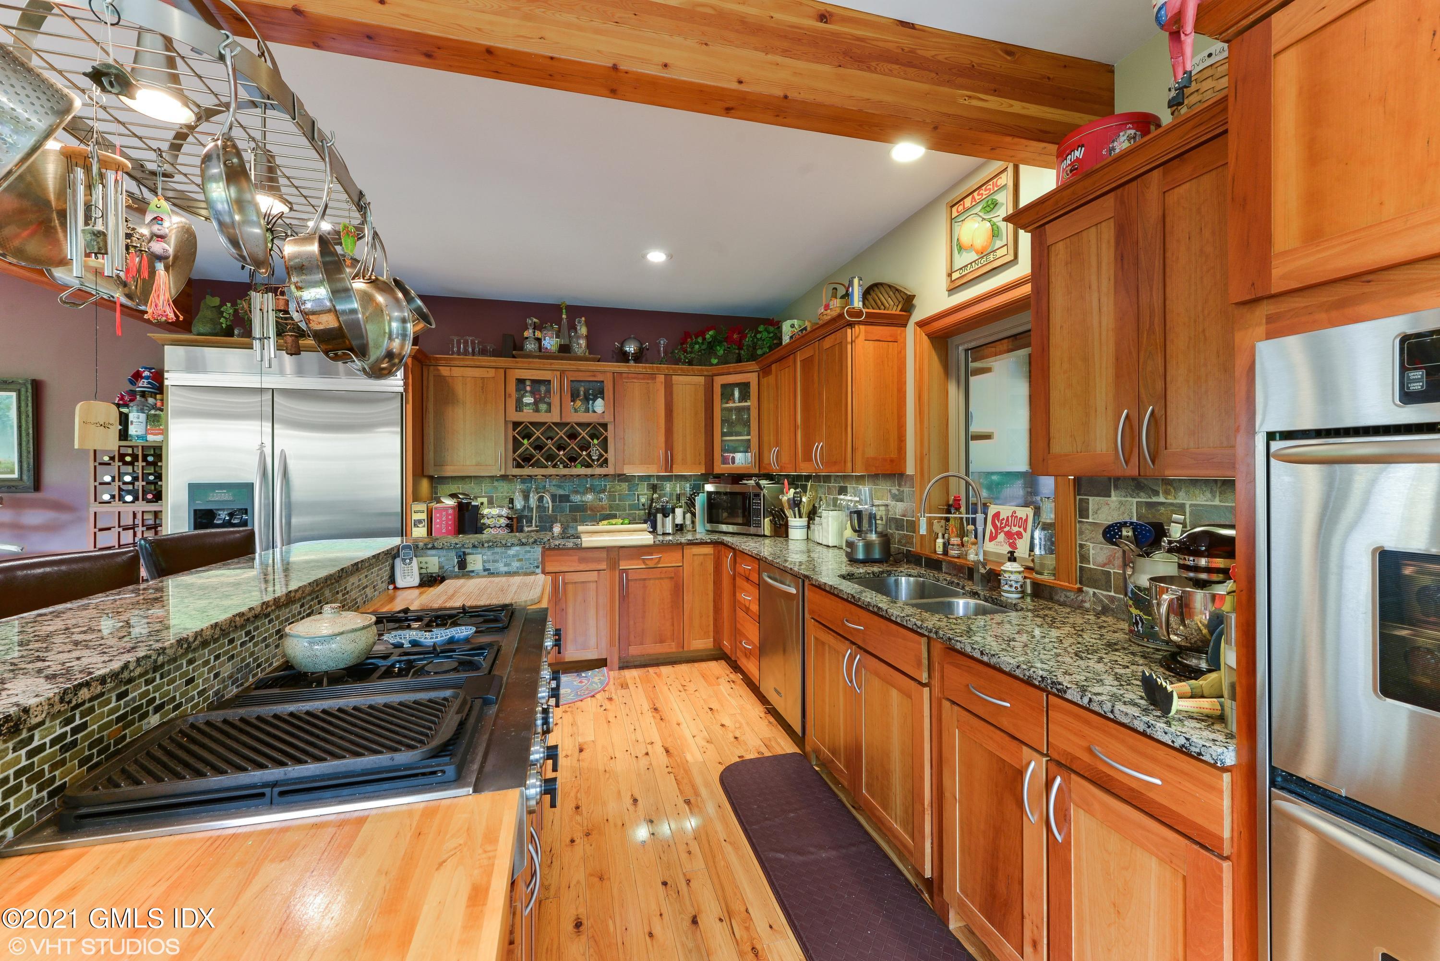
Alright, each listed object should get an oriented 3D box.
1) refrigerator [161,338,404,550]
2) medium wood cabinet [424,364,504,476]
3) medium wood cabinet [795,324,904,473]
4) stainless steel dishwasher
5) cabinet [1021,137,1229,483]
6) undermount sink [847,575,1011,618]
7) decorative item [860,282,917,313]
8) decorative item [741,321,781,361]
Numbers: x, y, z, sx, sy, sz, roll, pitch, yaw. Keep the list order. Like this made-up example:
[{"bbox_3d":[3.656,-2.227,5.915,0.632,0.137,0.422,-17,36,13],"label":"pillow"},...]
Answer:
[{"bbox_3d":[-2.627,0.280,3.620,1.220,2.120,0.630,-1,1,-15],"label":"refrigerator"},{"bbox_3d":[-1.781,-0.410,3.982,0.510,0.745,0.315,-1,1,-15],"label":"medium wood cabinet"},{"bbox_3d":[0.703,-0.413,3.141,0.320,0.745,0.670,-1,1,-15],"label":"medium wood cabinet"},{"bbox_3d":[0.585,0.813,2.896,0.600,0.745,0.595,-1,1,-15],"label":"stainless steel dishwasher"},{"bbox_3d":[1.223,-0.397,1.461,0.319,0.770,0.704,0,1,-16],"label":"cabinet"},{"bbox_3d":[0.740,0.504,2.085,0.420,0.200,0.780,-1,1,-15],"label":"undermount sink"},{"bbox_3d":[0.879,-0.953,3.003,0.099,0.236,0.404,0,1,-16],"label":"decorative item"},{"bbox_3d":[0.317,-1.050,4.361,0.315,0.394,0.295,0,1,29],"label":"decorative item"}]

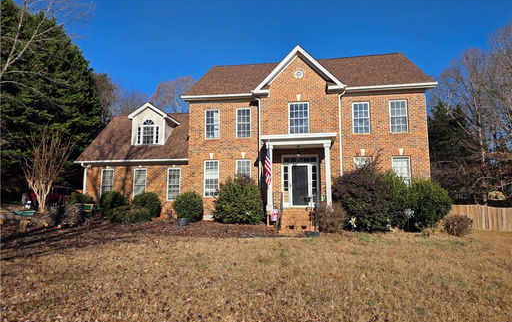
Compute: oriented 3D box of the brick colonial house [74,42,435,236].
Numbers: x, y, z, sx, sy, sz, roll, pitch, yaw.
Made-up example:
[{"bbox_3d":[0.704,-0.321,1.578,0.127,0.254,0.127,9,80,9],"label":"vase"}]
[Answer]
[{"bbox_3d":[-0.356,-1.588,21.176,19.100,10.400,12.000,-1,-7,10],"label":"brick colonial house"}]

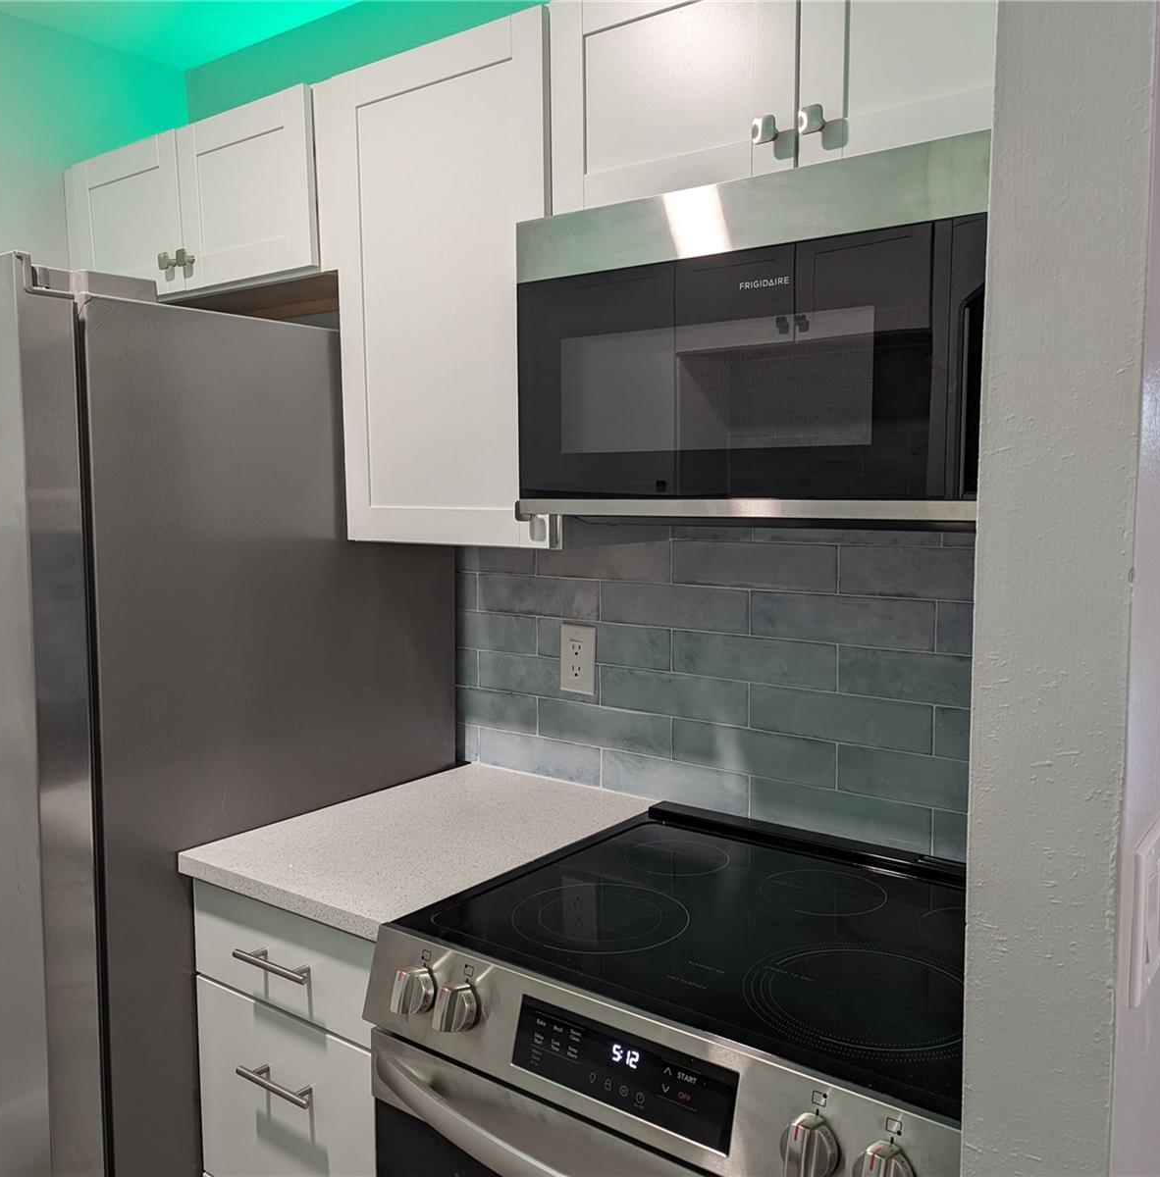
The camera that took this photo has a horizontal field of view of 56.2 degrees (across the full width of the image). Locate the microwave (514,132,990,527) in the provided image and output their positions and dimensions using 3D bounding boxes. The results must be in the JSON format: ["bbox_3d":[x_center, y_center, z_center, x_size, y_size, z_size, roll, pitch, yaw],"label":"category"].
[{"bbox_3d":[0.342,-0.292,1.423,0.759,0.403,0.410,4,7,37],"label":"microwave"}]

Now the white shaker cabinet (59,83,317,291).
[{"bbox_3d":[-0.672,-0.731,2.208,0.825,0.305,0.340,4,7,37],"label":"white shaker cabinet"}]

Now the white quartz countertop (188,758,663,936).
[{"bbox_3d":[-0.237,0.409,1.799,0.454,0.030,0.655,4,7,37],"label":"white quartz countertop"}]

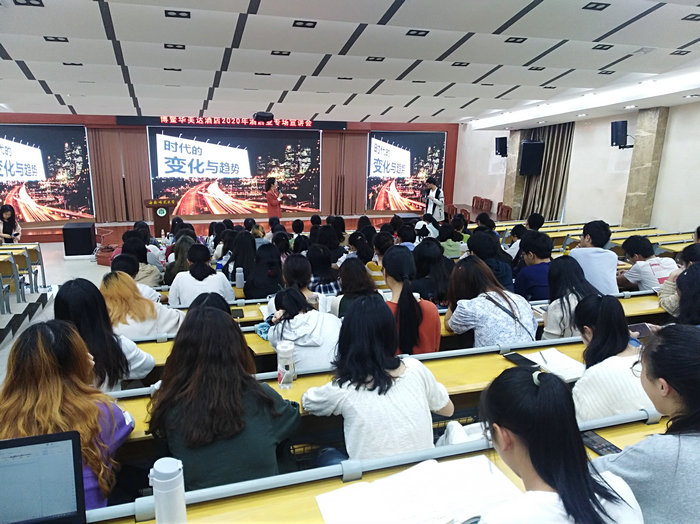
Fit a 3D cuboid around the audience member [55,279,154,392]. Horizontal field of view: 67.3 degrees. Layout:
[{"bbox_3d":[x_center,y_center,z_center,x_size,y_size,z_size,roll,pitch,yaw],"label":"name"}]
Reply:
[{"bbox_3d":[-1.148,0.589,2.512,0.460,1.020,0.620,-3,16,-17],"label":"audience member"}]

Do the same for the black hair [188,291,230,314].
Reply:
[{"bbox_3d":[-0.655,0.277,2.449,0.210,0.280,0.230,-3,15,-17],"label":"black hair"}]

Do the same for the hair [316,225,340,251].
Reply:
[{"bbox_3d":[-0.209,-0.229,5.240,0.240,0.260,0.230,-3,16,-17],"label":"hair"}]

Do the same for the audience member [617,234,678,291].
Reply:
[{"bbox_3d":[2.482,0.329,4.498,0.520,1.150,0.700,-6,17,-27],"label":"audience member"}]

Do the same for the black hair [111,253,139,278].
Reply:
[{"bbox_3d":[-1.710,0.027,3.990,0.190,0.200,0.220,-3,16,-17],"label":"black hair"}]

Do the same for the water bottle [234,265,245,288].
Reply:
[{"bbox_3d":[-0.941,0.132,4.474,0.068,0.190,0.068,-3,15,-17],"label":"water bottle"}]

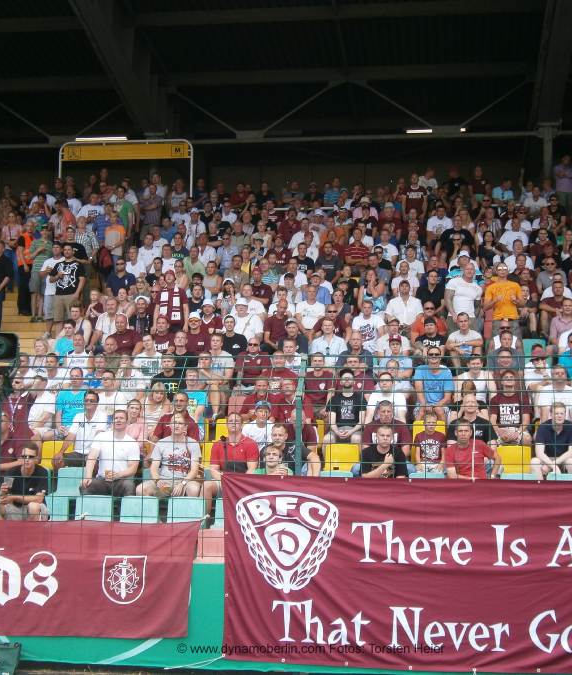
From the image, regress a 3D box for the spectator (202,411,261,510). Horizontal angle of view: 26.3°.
[{"bbox_3d":[-0.621,1.461,13.286,0.580,1.311,0.800,0,-7,7],"label":"spectator"}]

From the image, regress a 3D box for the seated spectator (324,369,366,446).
[{"bbox_3d":[0.722,1.010,14.822,0.500,1.280,0.750,0,-6,9],"label":"seated spectator"}]

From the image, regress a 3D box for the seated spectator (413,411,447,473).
[{"bbox_3d":[1.646,1.365,14.007,0.400,1.020,0.620,0,-7,7],"label":"seated spectator"}]

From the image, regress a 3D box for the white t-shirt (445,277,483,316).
[{"bbox_3d":[2.658,-0.614,18.300,0.560,0.620,0.320,1,-4,-6],"label":"white t-shirt"}]

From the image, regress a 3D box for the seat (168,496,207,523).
[{"bbox_3d":[-1.088,1.894,12.836,0.430,0.400,0.430,0,-6,9],"label":"seat"}]

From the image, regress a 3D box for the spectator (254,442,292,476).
[{"bbox_3d":[-0.140,1.704,12.304,0.500,1.273,0.750,0,-7,7],"label":"spectator"}]

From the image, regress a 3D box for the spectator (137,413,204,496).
[{"bbox_3d":[-1.264,1.478,13.401,0.580,1.330,0.820,0,-4,8],"label":"spectator"}]

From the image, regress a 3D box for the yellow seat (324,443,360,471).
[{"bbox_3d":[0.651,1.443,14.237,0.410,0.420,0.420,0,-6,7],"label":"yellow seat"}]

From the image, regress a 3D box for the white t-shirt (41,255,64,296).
[{"bbox_3d":[-4.055,-1.064,21.500,0.520,0.700,0.320,1,-4,-6],"label":"white t-shirt"}]

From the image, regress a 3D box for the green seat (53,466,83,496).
[{"bbox_3d":[-2.431,1.650,13.505,0.420,0.420,0.420,0,-5,7],"label":"green seat"}]

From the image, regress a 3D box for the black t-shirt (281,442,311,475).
[{"bbox_3d":[0.005,1.402,13.284,0.520,0.600,0.340,-1,-4,14],"label":"black t-shirt"}]

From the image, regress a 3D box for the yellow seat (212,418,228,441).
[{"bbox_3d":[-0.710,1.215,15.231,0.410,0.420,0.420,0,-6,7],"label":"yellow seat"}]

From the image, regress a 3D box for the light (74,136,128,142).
[{"bbox_3d":[-4.806,-5.153,31.800,1.530,0.100,0.150,0,-6,9],"label":"light"}]

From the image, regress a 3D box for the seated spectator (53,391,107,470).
[{"bbox_3d":[-2.327,1.265,14.153,0.580,1.280,0.750,0,-5,7],"label":"seated spectator"}]

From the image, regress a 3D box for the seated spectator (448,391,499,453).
[{"bbox_3d":[2.107,1.258,13.807,0.540,1.255,0.750,0,-6,9],"label":"seated spectator"}]

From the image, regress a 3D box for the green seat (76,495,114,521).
[{"bbox_3d":[-2.033,1.864,12.644,0.420,0.420,0.420,0,-5,7],"label":"green seat"}]

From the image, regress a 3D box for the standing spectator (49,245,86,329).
[{"bbox_3d":[-3.880,-0.812,21.800,0.600,1.750,0.380,0,-6,3],"label":"standing spectator"}]

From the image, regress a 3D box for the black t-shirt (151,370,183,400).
[{"bbox_3d":[-1.545,0.764,15.869,0.500,0.620,0.300,0,-5,7],"label":"black t-shirt"}]

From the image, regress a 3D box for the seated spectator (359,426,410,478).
[{"bbox_3d":[1.062,1.524,13.058,0.520,1.167,0.800,0,-7,7],"label":"seated spectator"}]

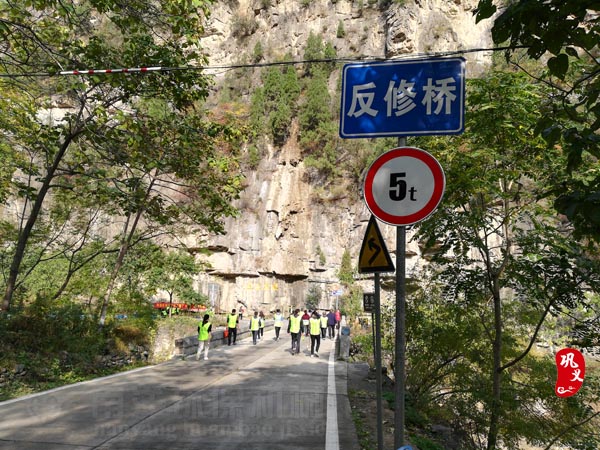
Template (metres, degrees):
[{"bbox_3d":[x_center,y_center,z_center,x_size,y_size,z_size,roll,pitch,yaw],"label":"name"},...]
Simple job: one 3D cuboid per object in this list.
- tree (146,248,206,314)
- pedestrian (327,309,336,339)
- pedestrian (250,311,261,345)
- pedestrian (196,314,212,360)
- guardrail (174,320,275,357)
[{"bbox_3d":[-10.839,5.220,39.568,5.000,6.023,5.000,3,-11,-15],"label":"tree"},{"bbox_3d":[1.805,5.628,25.655,0.540,1.640,0.380,-1,-11,5],"label":"pedestrian"},{"bbox_3d":[-2.171,5.021,22.053,0.500,1.620,0.380,-1,-11,5],"label":"pedestrian"},{"bbox_3d":[-3.392,4.009,16.152,0.500,1.610,0.400,-1,-11,5],"label":"pedestrian"},{"bbox_3d":[-3.329,6.345,26.679,0.360,0.650,19.852,-1,-10,7],"label":"guardrail"}]

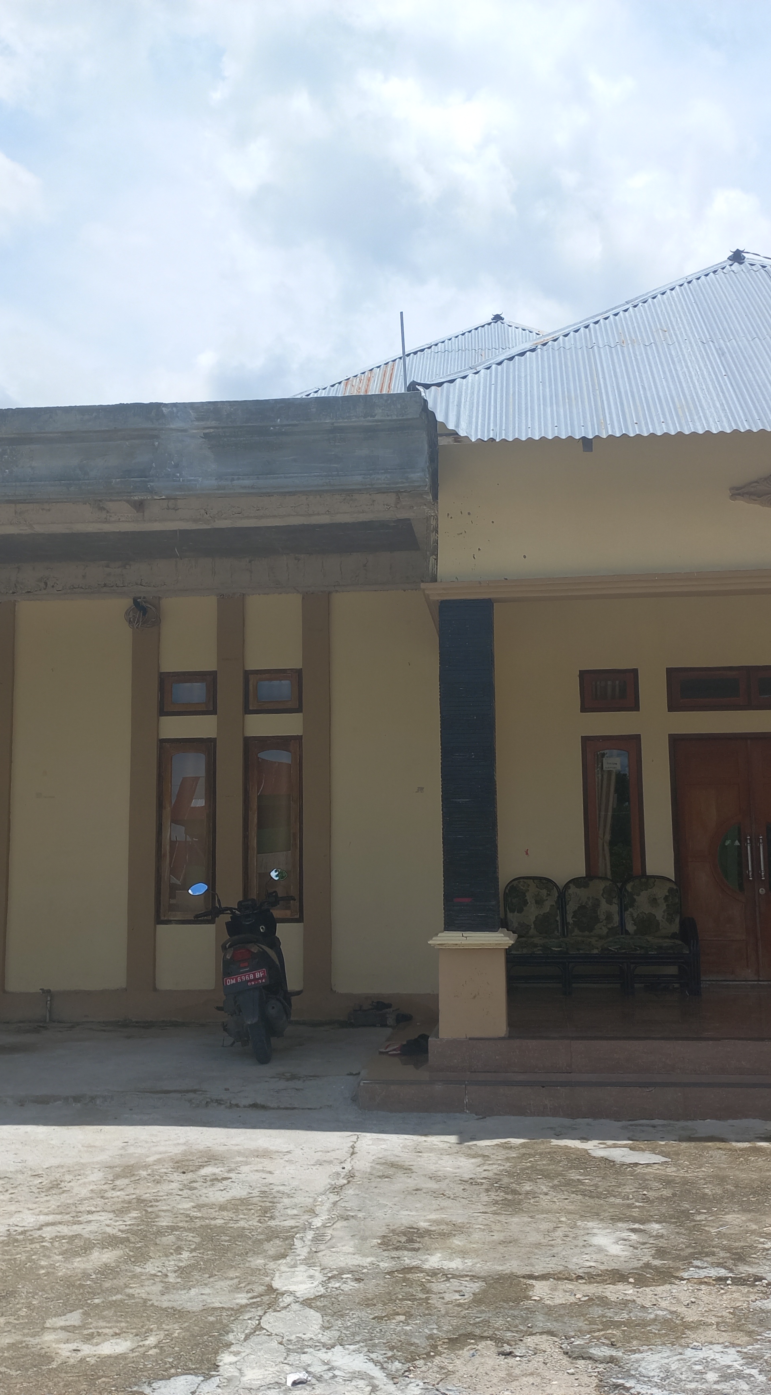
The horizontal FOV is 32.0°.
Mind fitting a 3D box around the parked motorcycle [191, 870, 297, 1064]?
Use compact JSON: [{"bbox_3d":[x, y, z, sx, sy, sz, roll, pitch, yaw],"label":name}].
[{"bbox_3d":[-0.923,1.912,9.678,0.740,1.190,1.870,-1,-7,1],"label":"parked motorcycle"}]

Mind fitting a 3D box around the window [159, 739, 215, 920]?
[{"bbox_3d":[-1.619,1.093,11.080,0.489,1.510,0.106,-1,-7,6],"label":"window"}]

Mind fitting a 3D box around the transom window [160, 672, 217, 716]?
[{"bbox_3d":[-1.635,-0.026,11.219,0.488,0.369,0.106,-1,-7,6],"label":"transom window"}]

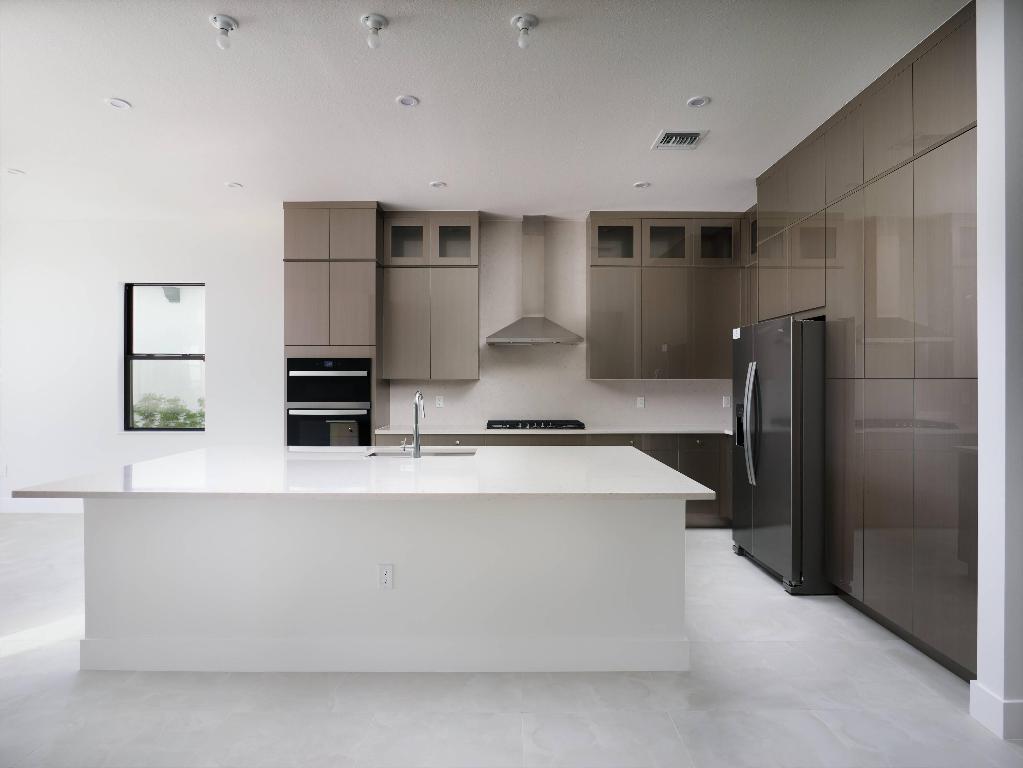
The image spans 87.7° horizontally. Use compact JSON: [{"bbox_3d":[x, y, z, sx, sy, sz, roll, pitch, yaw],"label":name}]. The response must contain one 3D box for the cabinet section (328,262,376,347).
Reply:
[{"bbox_3d":[-1.448,-0.734,5.171,0.431,0.758,0.610,0,1,0],"label":"cabinet section"}]

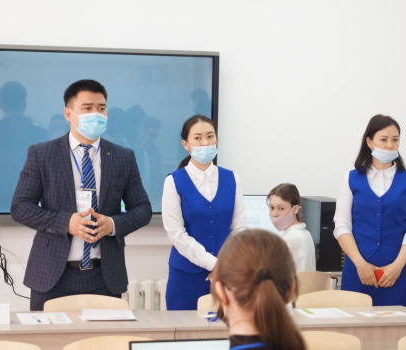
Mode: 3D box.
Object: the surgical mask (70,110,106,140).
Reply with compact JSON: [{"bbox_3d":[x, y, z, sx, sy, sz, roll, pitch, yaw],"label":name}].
[{"bbox_3d":[-0.507,-0.222,5.370,0.150,0.130,0.110,-1,3,-32],"label":"surgical mask"}]

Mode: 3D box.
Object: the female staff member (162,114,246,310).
[{"bbox_3d":[0.000,0.525,5.660,0.410,1.620,0.290,0,3,-18],"label":"female staff member"}]

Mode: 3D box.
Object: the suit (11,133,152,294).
[{"bbox_3d":[-0.550,0.175,5.420,0.620,0.730,0.360,0,3,-15],"label":"suit"}]

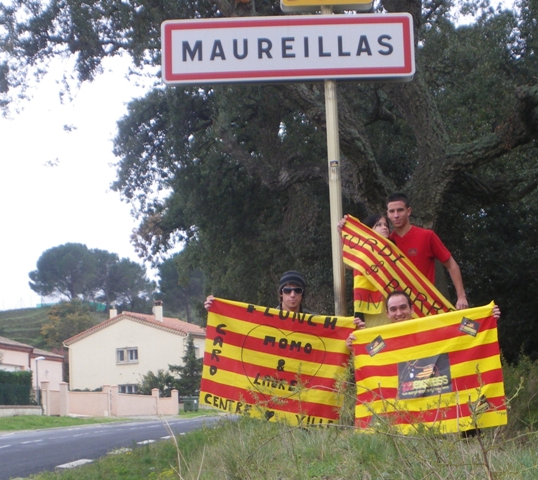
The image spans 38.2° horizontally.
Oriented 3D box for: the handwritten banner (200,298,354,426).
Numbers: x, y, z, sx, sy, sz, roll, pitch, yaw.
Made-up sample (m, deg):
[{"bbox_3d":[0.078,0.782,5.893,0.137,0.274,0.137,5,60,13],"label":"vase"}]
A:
[{"bbox_3d":[0.056,0.757,4.800,0.890,0.670,0.100,8,-6,0],"label":"handwritten banner"}]

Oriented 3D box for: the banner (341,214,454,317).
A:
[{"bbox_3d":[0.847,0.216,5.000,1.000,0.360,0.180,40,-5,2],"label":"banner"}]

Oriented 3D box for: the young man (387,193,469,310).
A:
[{"bbox_3d":[1.035,0.506,5.200,0.580,1.700,0.380,-4,-8,17],"label":"young man"}]

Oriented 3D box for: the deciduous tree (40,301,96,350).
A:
[{"bbox_3d":[-20.657,9.427,80.000,6.000,7.000,6.000,-2,-8,0],"label":"deciduous tree"}]

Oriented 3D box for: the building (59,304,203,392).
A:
[{"bbox_3d":[-8.400,8.852,58.500,10.500,7.300,9.000,-6,-9,27],"label":"building"}]

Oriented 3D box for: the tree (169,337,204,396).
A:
[{"bbox_3d":[-5.287,8.440,51.000,2.600,4.700,2.600,-2,-8,0],"label":"tree"}]

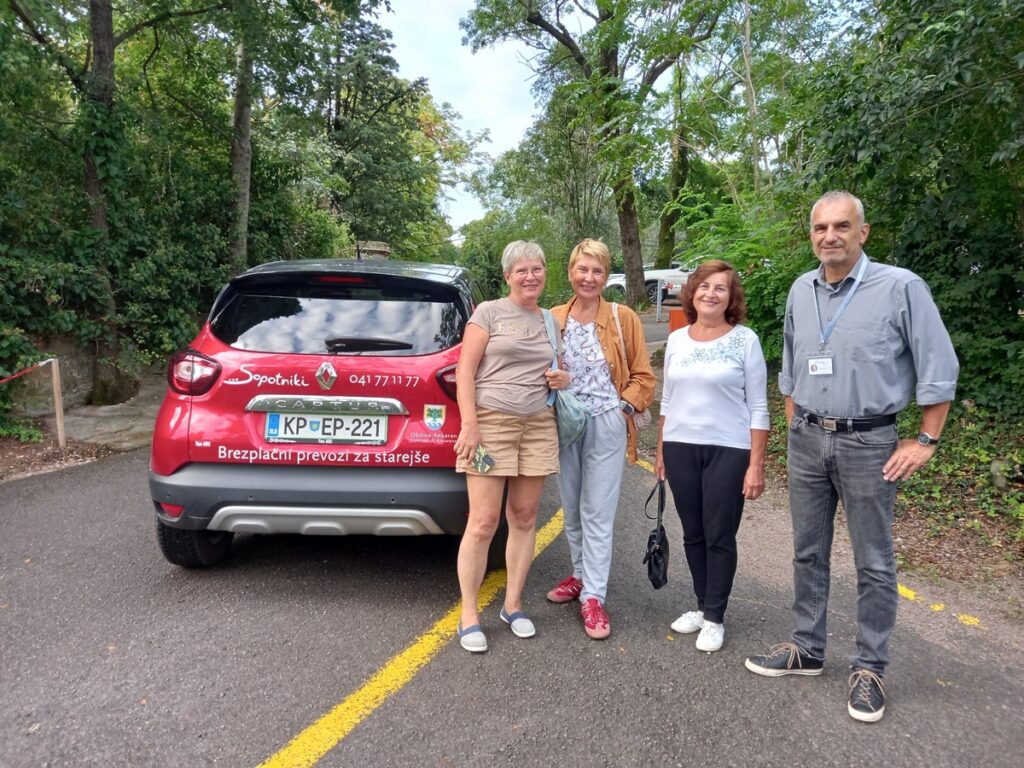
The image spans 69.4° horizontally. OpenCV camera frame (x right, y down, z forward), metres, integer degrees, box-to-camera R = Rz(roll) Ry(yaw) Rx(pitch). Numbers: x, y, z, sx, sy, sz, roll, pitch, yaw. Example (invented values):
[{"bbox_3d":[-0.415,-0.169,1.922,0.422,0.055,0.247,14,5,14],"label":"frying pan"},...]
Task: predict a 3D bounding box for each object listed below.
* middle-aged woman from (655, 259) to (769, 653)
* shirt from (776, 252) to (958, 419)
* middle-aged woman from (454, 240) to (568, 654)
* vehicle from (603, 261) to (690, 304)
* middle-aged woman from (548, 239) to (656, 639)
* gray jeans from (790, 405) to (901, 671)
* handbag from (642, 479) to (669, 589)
[{"bbox_3d":[0.839,0.289,3.080,0.480,1.610,0.300,4,9,13],"label":"middle-aged woman"},{"bbox_3d":[1.266,-0.170,2.640,0.610,0.590,0.360,9,11,38],"label":"shirt"},{"bbox_3d":[-0.010,0.252,2.980,0.480,1.630,0.330,0,9,-10],"label":"middle-aged woman"},{"bbox_3d":[6.179,-3.583,25.600,4.500,1.660,1.830,1,9,-7],"label":"vehicle"},{"bbox_3d":[0.381,0.229,3.220,0.500,1.660,0.340,3,9,6],"label":"middle-aged woman"},{"bbox_3d":[1.225,0.580,2.740,0.420,0.990,0.310,9,11,38],"label":"gray jeans"},{"bbox_3d":[0.594,0.619,3.060,0.110,0.430,0.240,2,9,3],"label":"handbag"}]

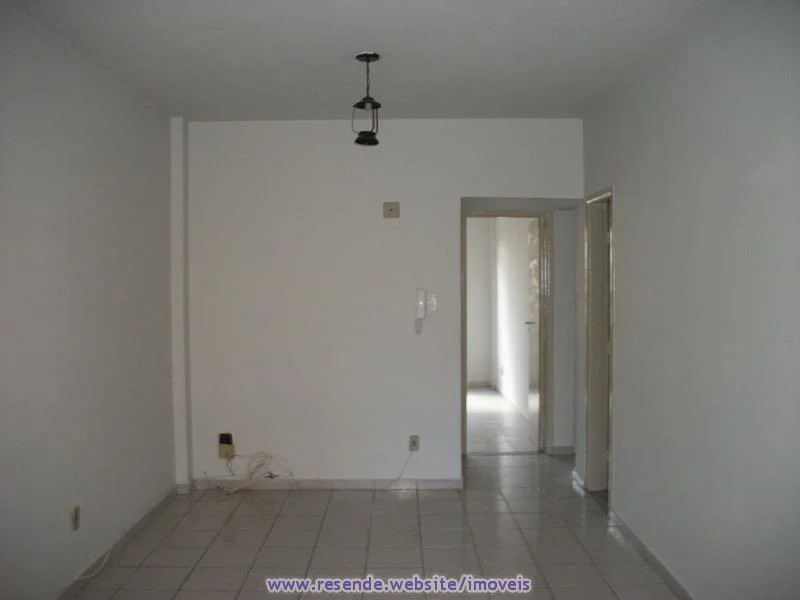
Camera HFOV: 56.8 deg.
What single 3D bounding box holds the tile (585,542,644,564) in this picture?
[{"bbox_3d":[1.204,1.428,4.127,0.302,0.010,0.298,0,1,0],"label":"tile"}]

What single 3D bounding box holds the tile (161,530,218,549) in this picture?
[{"bbox_3d":[-1.275,1.444,4.455,0.307,0.010,0.285,0,2,0],"label":"tile"}]

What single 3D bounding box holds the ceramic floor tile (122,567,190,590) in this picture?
[{"bbox_3d":[-1.238,1.431,3.760,0.300,0.010,0.300,-1,1,0],"label":"ceramic floor tile"}]

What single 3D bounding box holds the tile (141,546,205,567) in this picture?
[{"bbox_3d":[-1.252,1.436,4.102,0.305,0.008,0.298,0,2,0],"label":"tile"}]

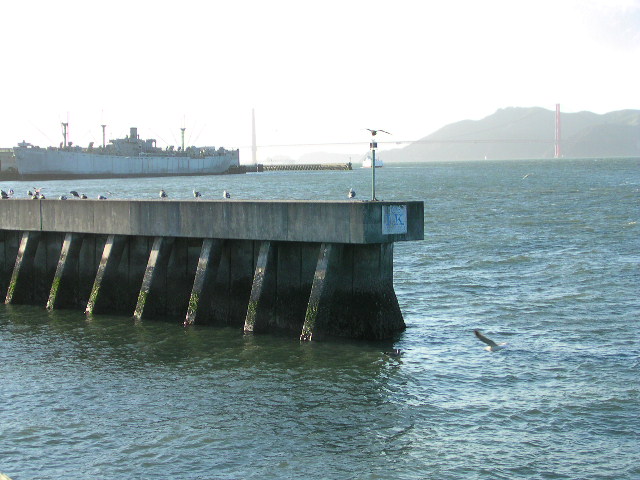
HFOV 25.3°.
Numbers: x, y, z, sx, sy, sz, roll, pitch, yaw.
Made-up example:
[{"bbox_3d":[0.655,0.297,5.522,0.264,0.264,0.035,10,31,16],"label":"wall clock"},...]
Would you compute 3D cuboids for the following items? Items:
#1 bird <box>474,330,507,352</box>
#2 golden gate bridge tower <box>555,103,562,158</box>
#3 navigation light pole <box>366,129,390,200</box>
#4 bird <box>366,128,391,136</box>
[{"bbox_3d":[4.431,2.638,37.000,0.580,0.480,0.850,1,4,30],"label":"bird"},{"bbox_3d":[1001.847,-458.708,5980.000,17.000,227.000,37.000,-2,3,-13],"label":"golden gate bridge tower"},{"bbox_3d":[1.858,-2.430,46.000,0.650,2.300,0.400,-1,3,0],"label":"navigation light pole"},{"bbox_3d":[1.906,-3.474,46.000,0.850,0.270,0.500,-2,3,-9],"label":"bird"}]

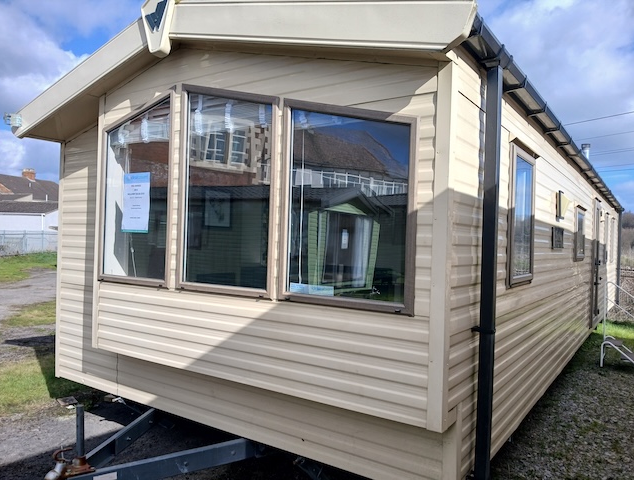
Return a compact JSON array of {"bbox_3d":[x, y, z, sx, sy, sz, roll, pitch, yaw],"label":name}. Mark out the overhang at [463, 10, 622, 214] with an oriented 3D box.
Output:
[{"bbox_3d":[3.854,-0.779,6.601,0.125,0.146,11.049,1,-1,35],"label":"overhang"}]

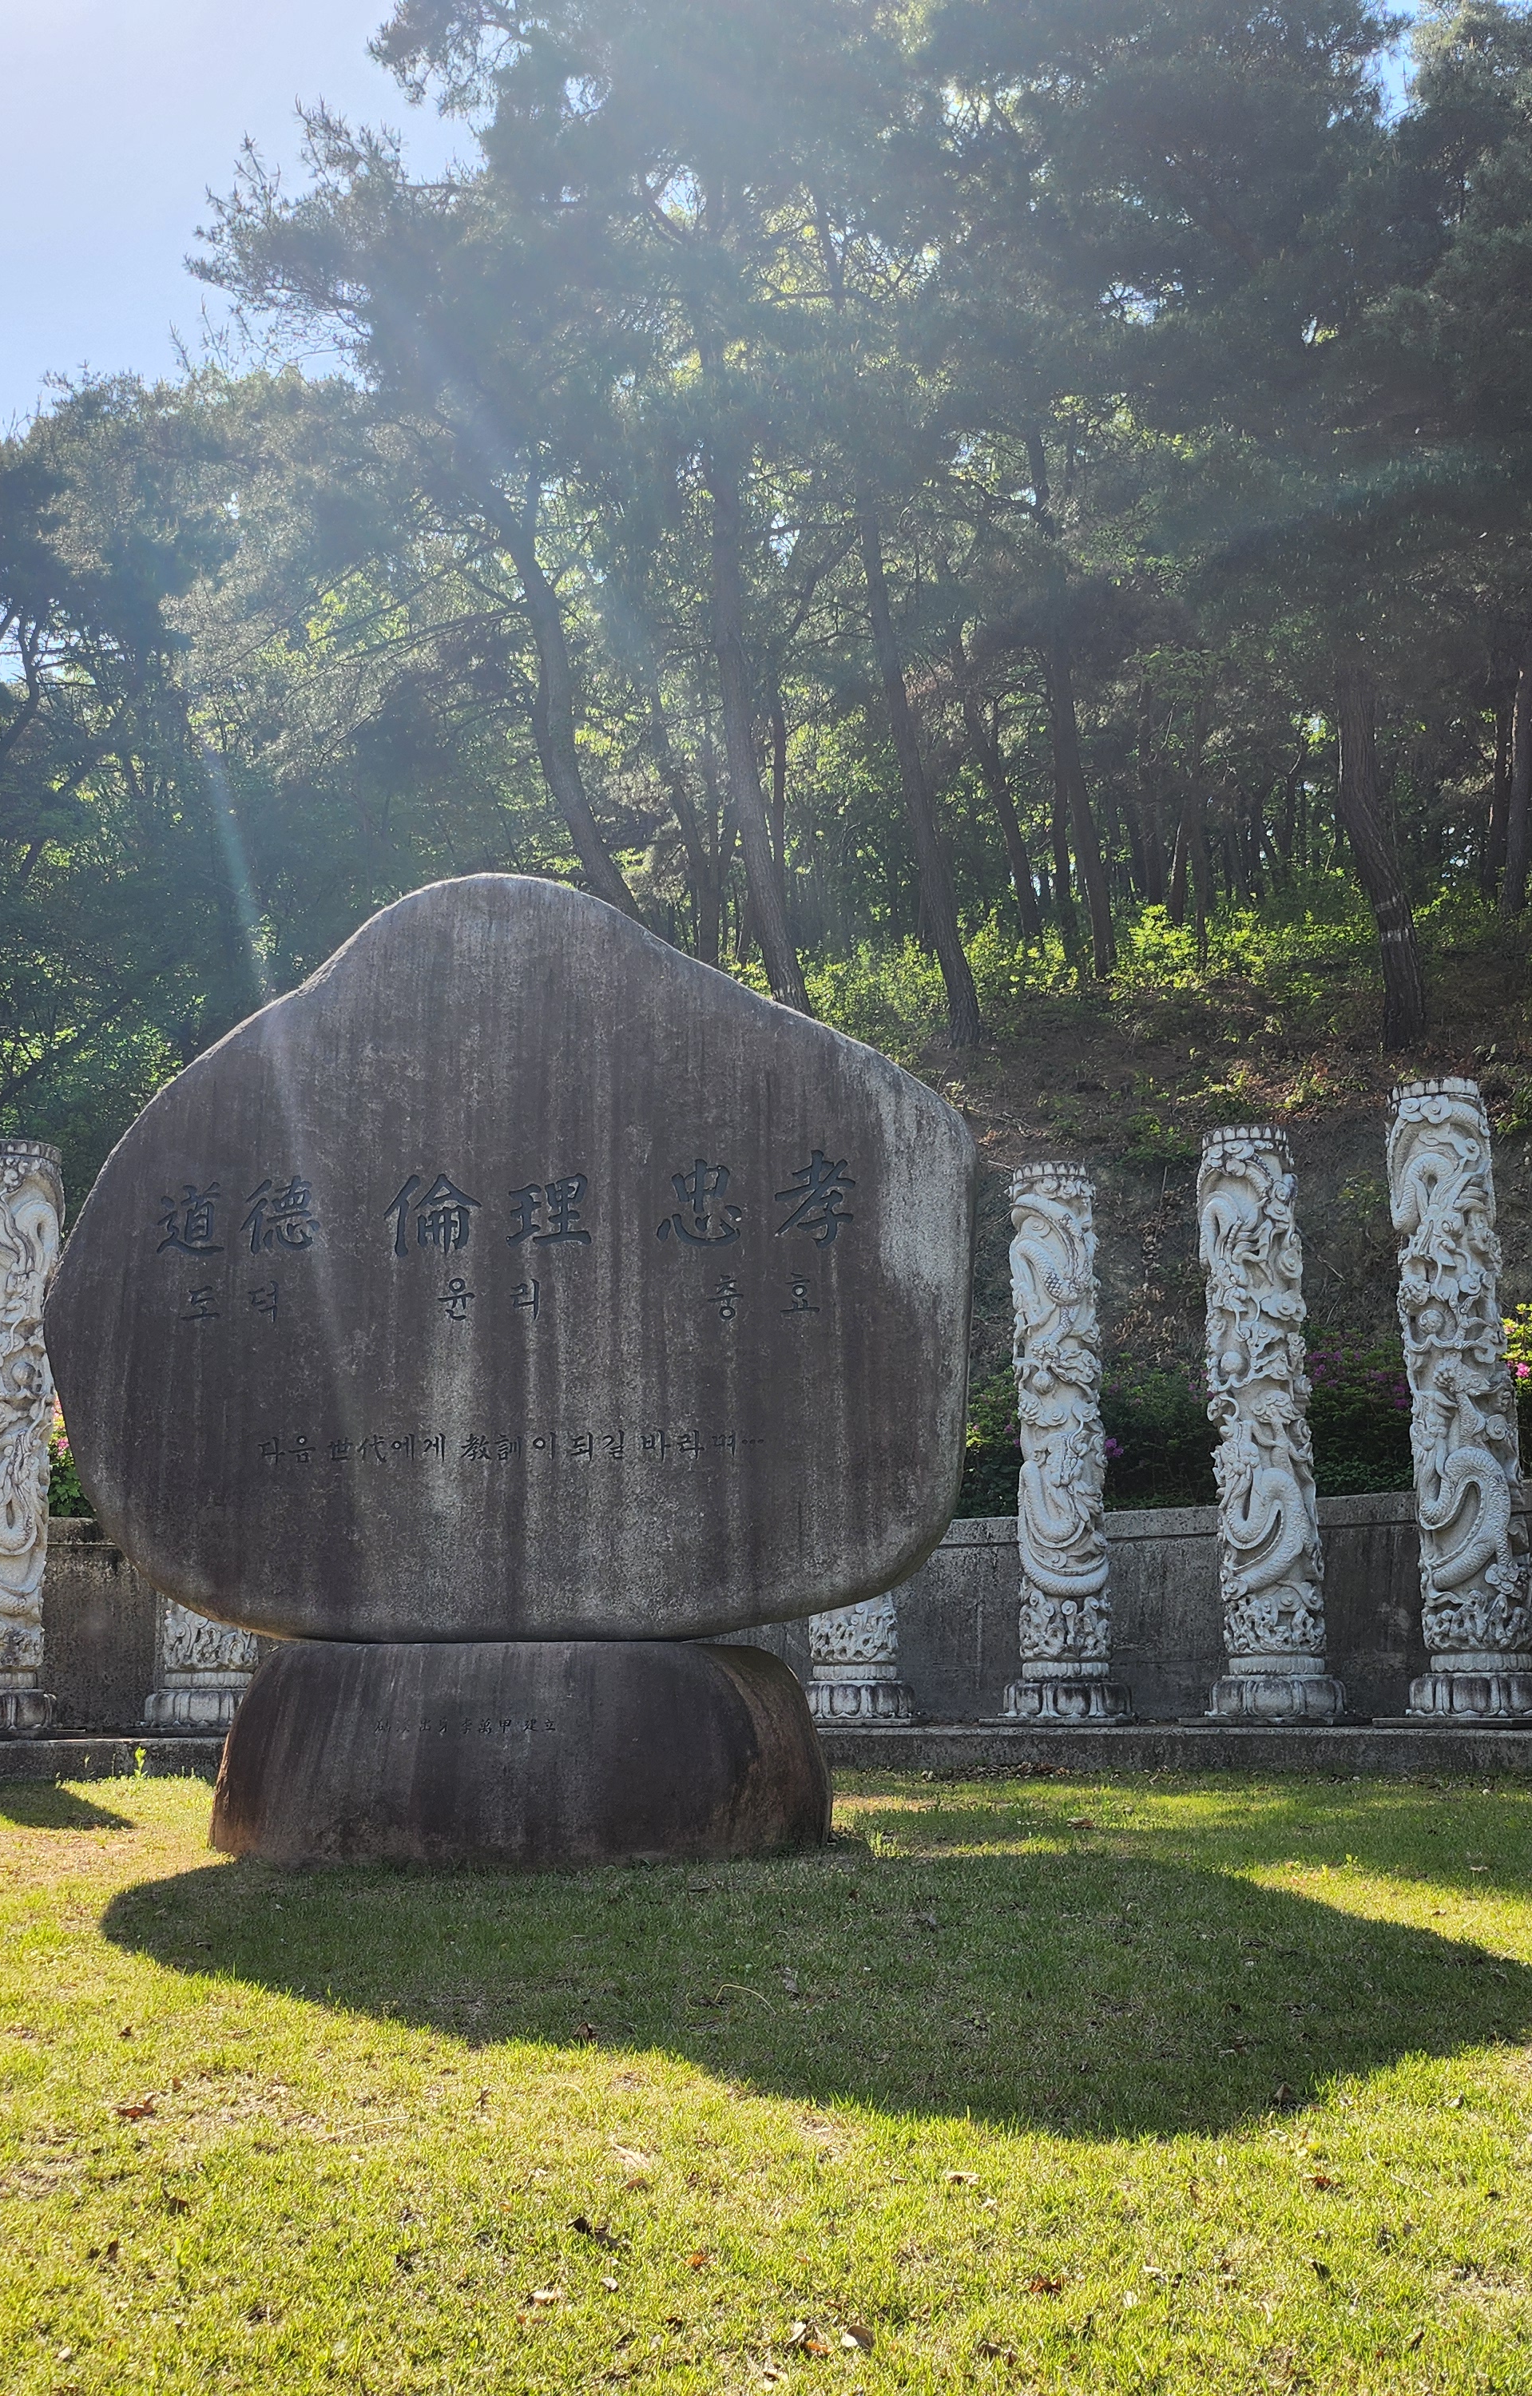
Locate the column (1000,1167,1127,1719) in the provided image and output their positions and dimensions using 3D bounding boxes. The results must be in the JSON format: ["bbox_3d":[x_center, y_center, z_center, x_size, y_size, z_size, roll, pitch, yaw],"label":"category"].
[{"bbox_3d":[2.101,1.718,15.816,0.920,3.900,0.920,-6,-13,21],"label":"column"}]

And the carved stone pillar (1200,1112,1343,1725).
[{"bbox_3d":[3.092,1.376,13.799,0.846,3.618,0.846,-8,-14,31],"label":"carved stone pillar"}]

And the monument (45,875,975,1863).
[{"bbox_3d":[-1.171,0.709,10.111,4.100,4.350,1.150,-2,-13,7],"label":"monument"}]

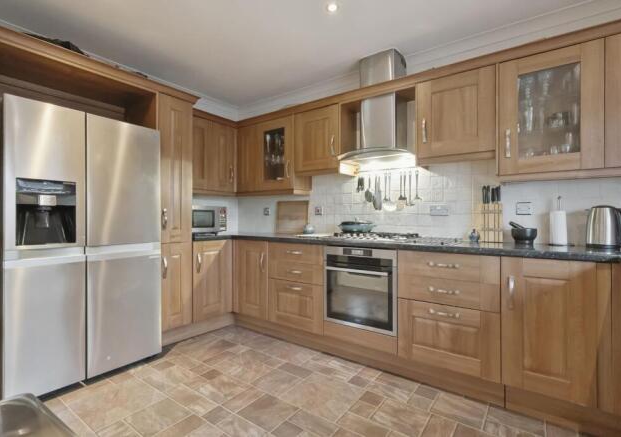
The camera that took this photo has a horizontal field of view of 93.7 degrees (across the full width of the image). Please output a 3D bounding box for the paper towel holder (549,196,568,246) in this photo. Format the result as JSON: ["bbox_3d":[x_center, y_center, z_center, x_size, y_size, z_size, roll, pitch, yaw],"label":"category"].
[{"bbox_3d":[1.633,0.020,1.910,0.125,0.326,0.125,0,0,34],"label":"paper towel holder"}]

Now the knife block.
[{"bbox_3d":[1.317,0.036,2.111,0.155,0.280,0.110,0,0,35],"label":"knife block"}]

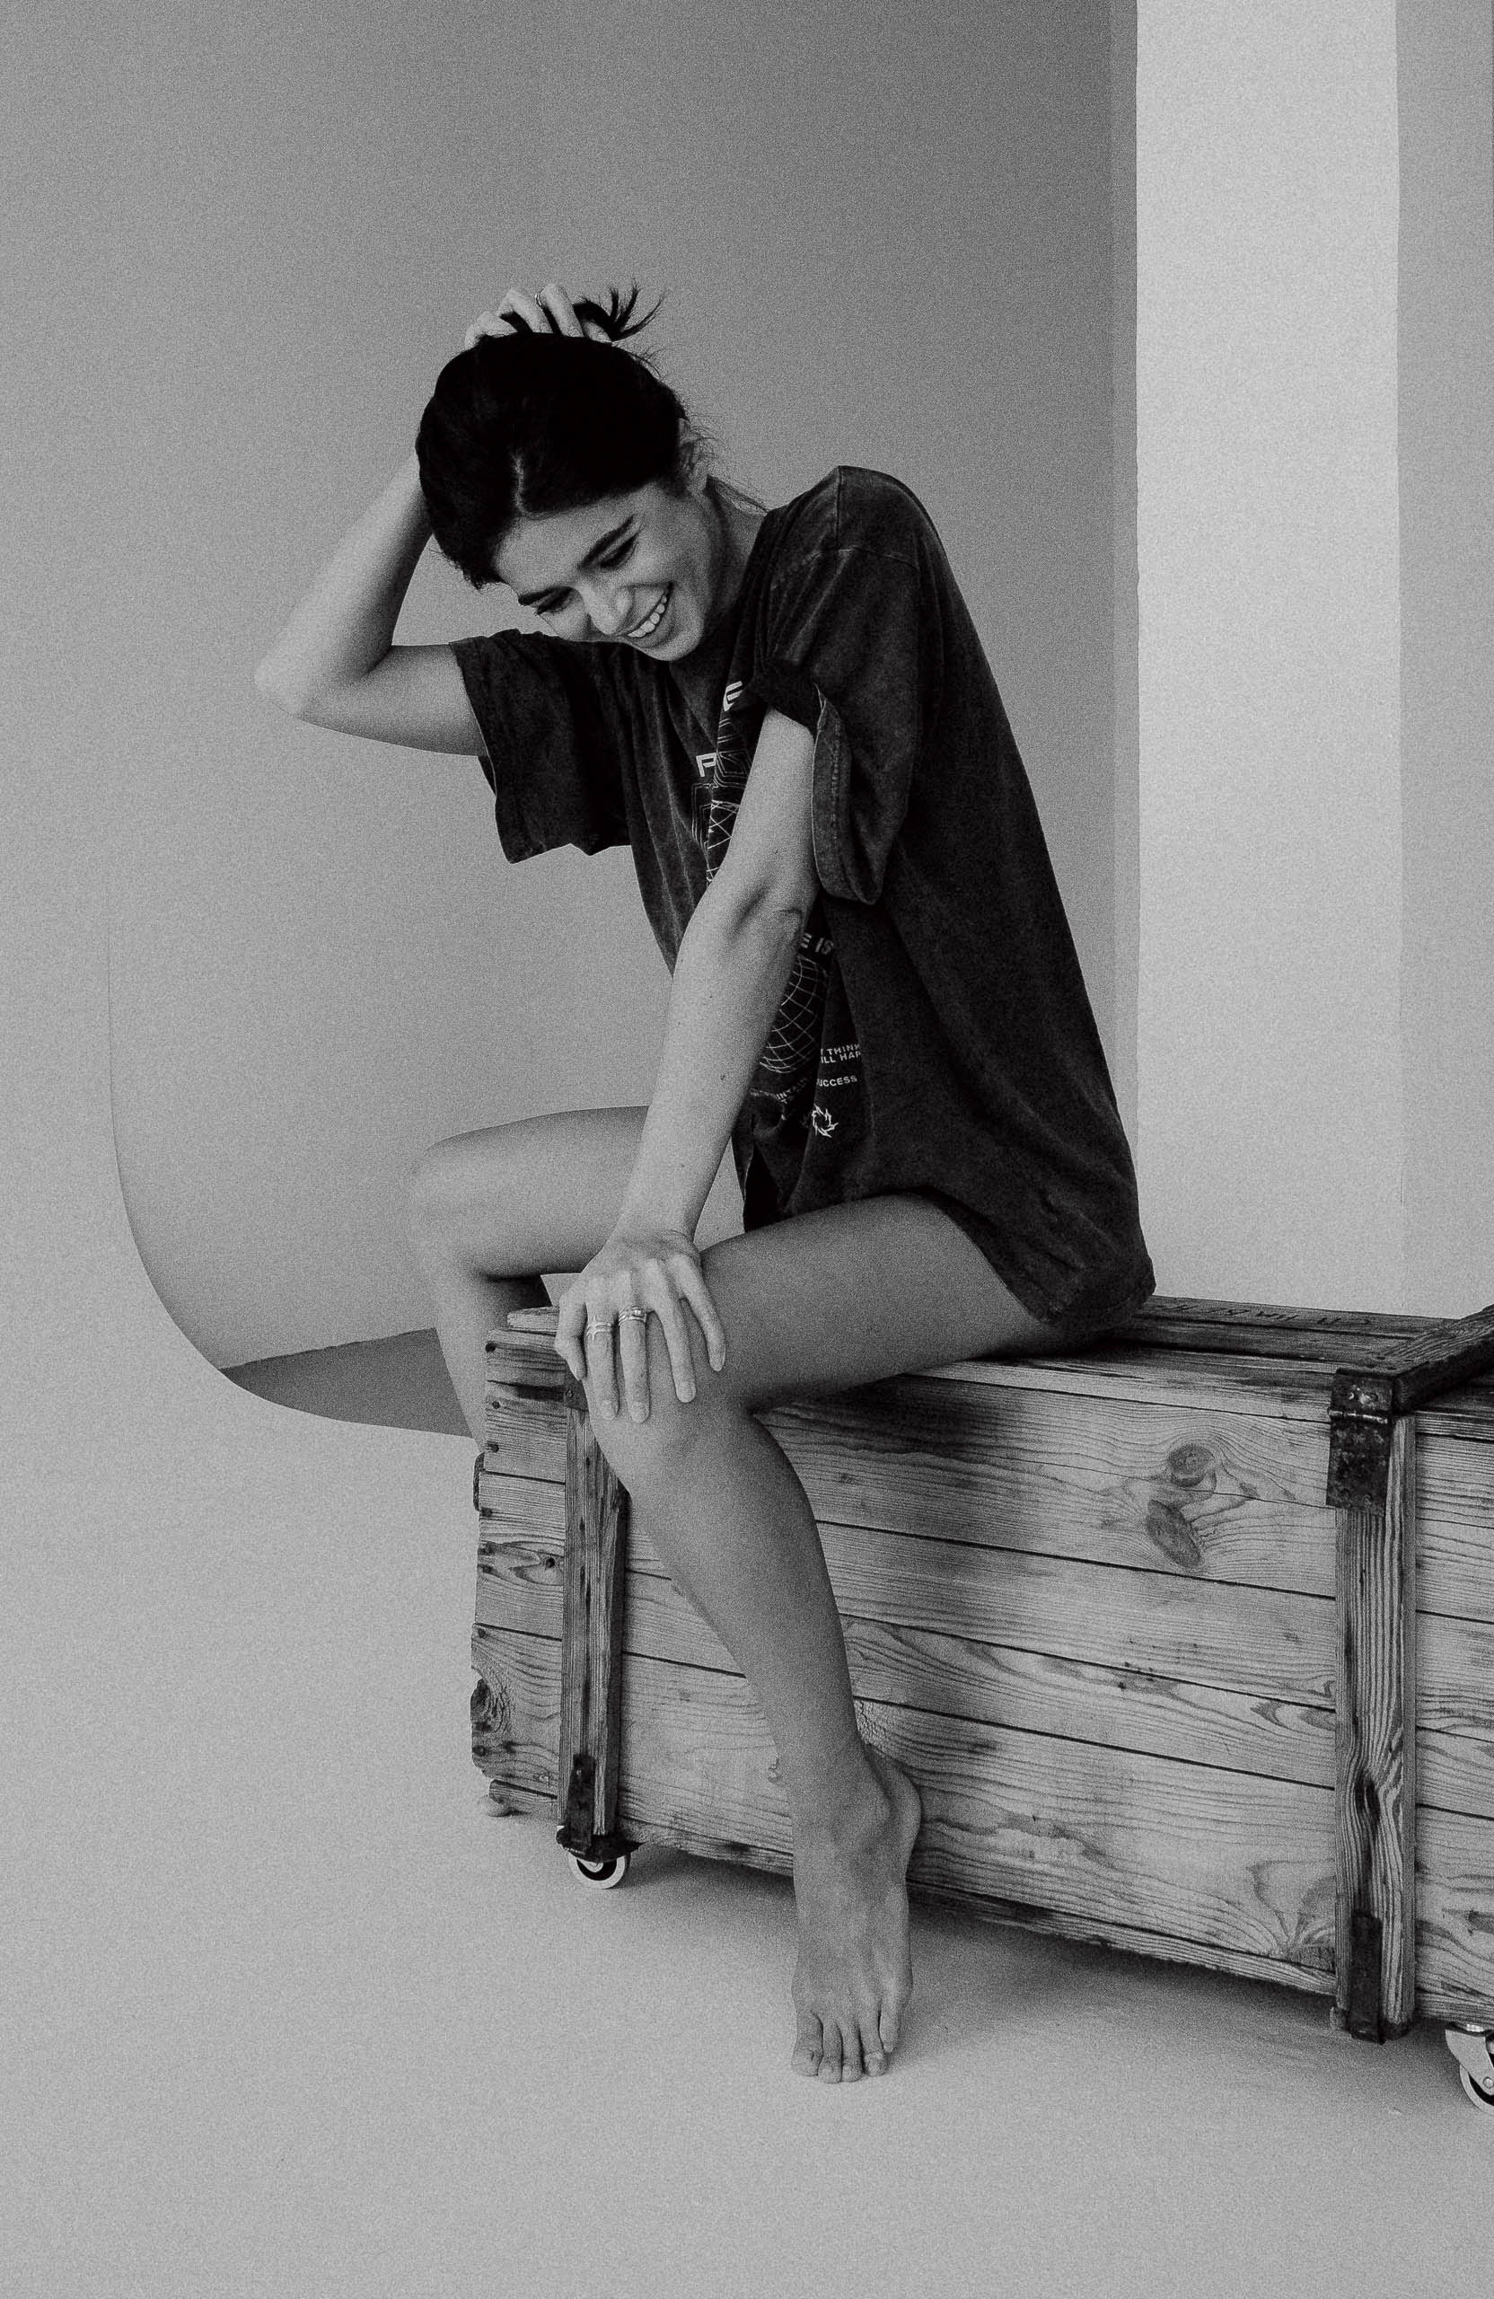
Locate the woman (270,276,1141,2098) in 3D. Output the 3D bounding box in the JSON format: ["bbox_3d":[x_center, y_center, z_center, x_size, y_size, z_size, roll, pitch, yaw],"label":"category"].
[{"bbox_3d":[-0.030,-0.015,1.723,0.680,1.260,0.720,-3,5,-37],"label":"woman"}]

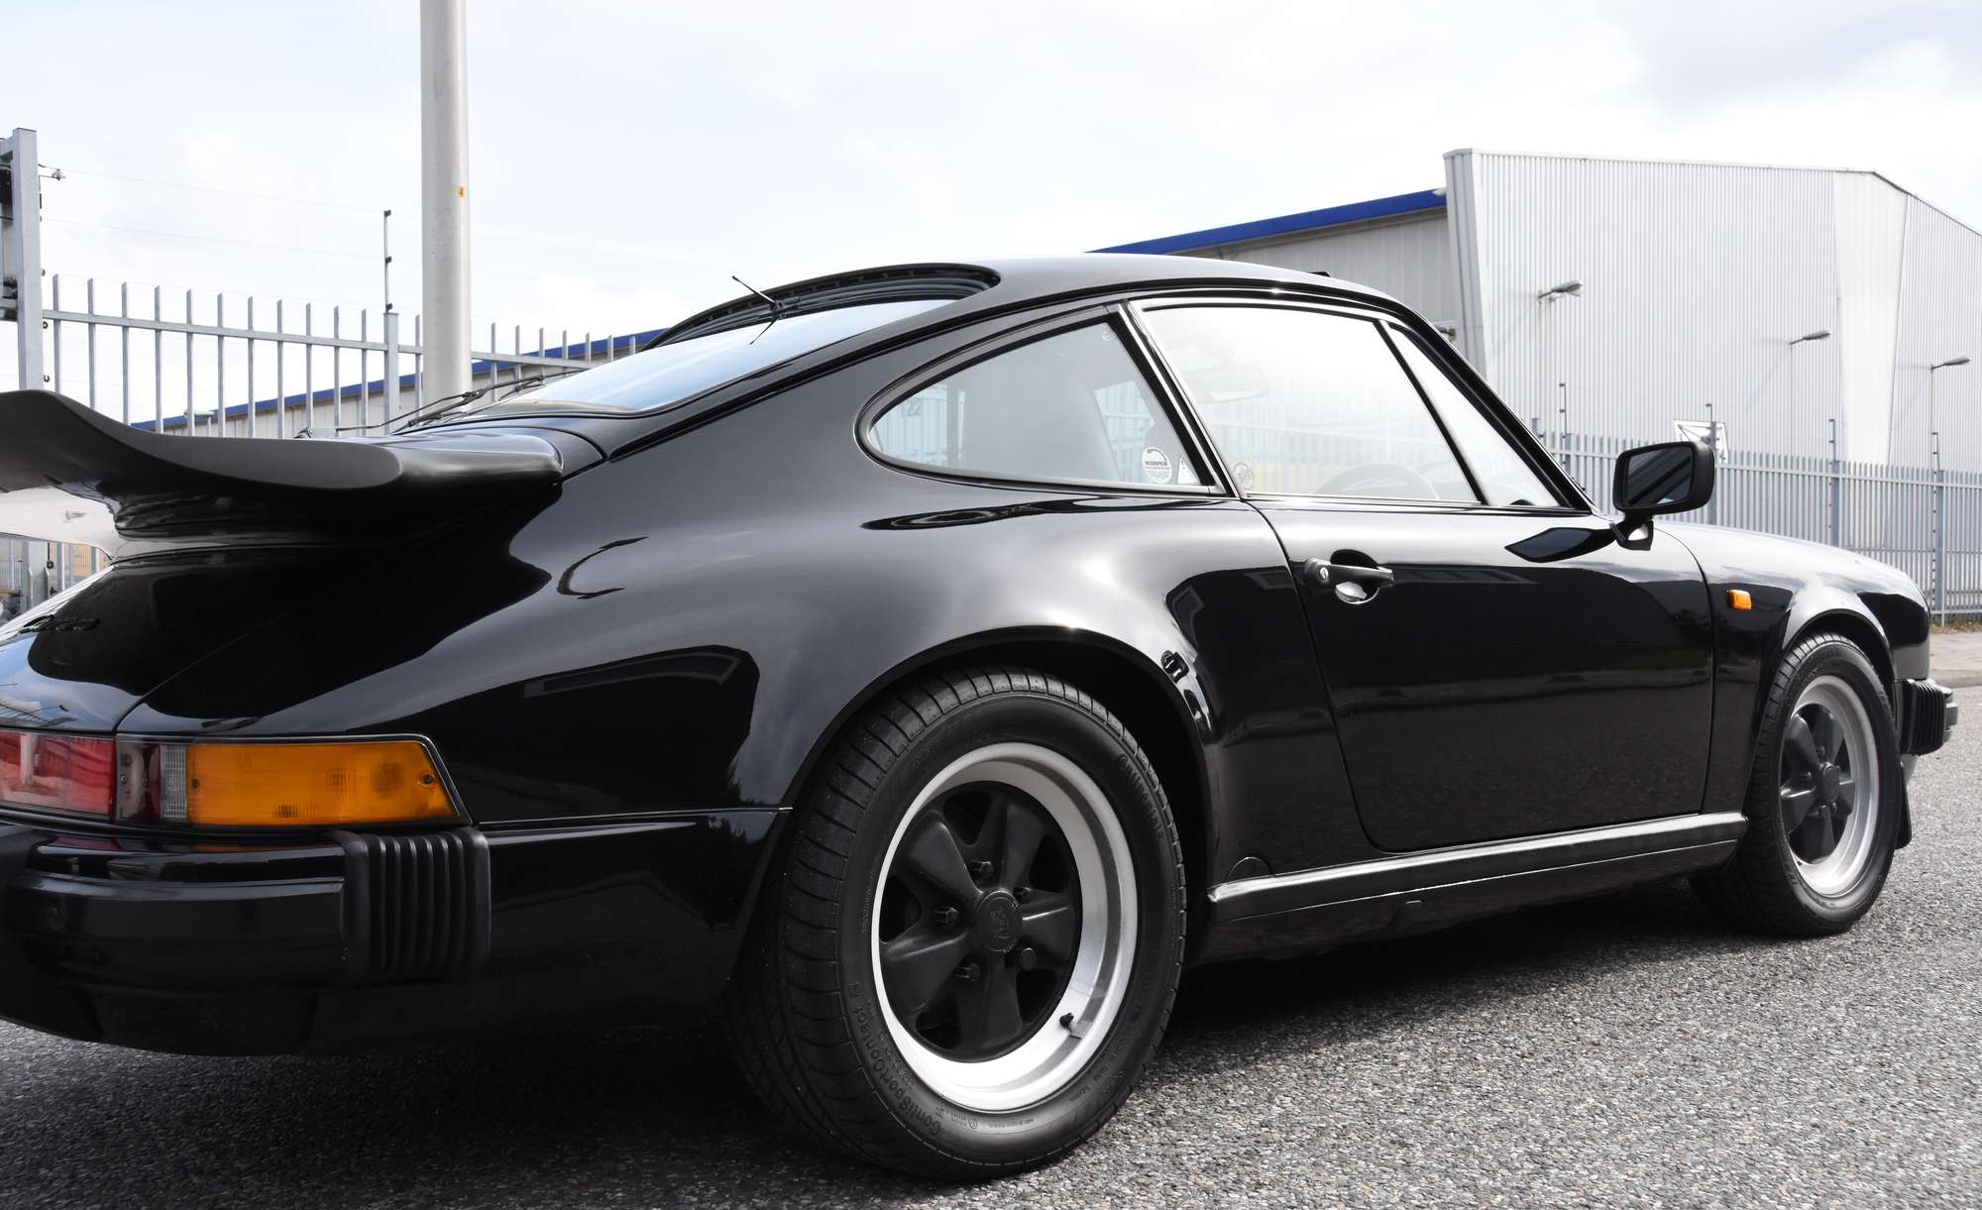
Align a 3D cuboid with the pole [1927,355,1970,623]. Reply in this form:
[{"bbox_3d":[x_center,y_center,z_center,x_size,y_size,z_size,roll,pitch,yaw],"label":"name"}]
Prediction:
[{"bbox_3d":[24.290,-2.981,46.000,0.250,6.700,0.950,-1,0,-42],"label":"pole"}]

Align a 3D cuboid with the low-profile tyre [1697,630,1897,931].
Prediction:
[{"bbox_3d":[1.663,0.373,3.790,0.630,0.630,0.205,-1,-1,-40],"label":"low-profile tyre"}]

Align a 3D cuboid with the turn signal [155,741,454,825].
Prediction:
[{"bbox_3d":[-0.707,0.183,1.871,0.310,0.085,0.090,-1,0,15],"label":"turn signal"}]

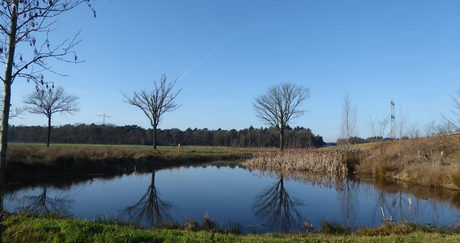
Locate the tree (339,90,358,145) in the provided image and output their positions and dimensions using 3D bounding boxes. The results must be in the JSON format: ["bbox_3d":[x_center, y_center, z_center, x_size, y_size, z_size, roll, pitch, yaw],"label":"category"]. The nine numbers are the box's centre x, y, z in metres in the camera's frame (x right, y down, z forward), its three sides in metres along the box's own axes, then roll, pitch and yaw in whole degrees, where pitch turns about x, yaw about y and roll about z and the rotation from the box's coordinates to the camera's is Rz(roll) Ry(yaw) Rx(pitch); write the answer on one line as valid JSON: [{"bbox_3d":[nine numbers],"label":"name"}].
[{"bbox_3d":[16.409,-0.312,46.000,2.710,8.380,2.580,0,-4,20],"label":"tree"}]

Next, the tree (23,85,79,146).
[{"bbox_3d":[-29.097,-0.813,54.000,9.080,10.080,8.630,3,-5,-28],"label":"tree"}]

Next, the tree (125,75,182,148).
[{"bbox_3d":[-13.764,-1.554,59.000,10.440,13.230,9.610,2,-4,-13],"label":"tree"}]

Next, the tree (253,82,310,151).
[{"bbox_3d":[9.999,-0.922,64.500,11.040,13.690,10.480,0,-4,9],"label":"tree"}]

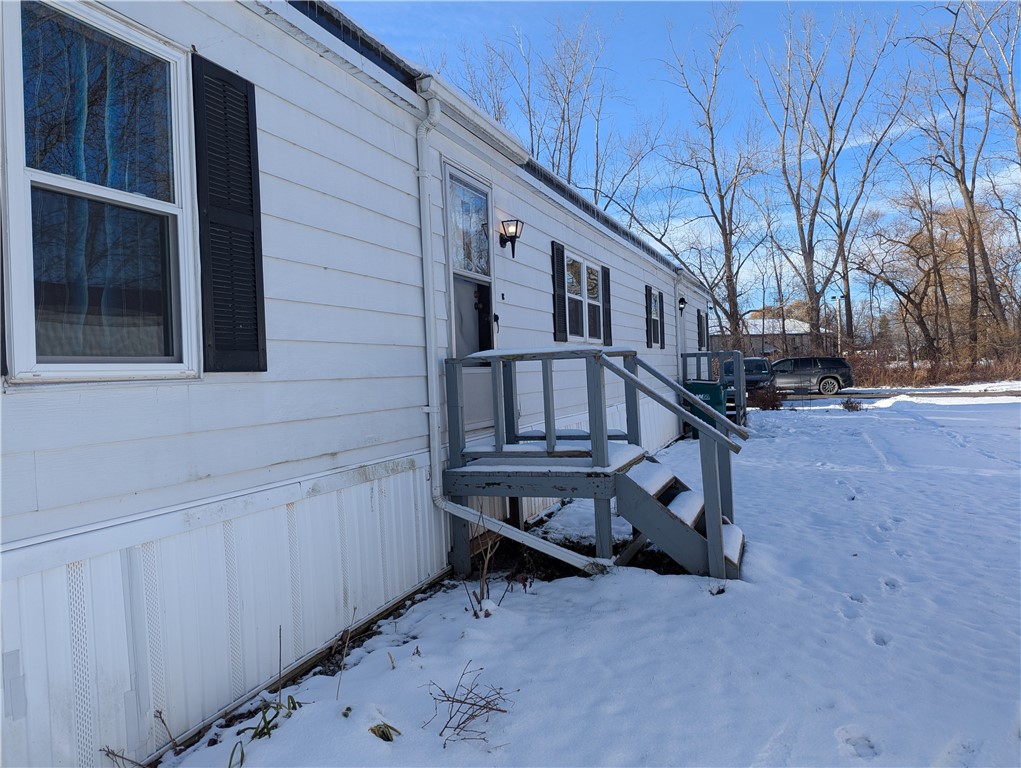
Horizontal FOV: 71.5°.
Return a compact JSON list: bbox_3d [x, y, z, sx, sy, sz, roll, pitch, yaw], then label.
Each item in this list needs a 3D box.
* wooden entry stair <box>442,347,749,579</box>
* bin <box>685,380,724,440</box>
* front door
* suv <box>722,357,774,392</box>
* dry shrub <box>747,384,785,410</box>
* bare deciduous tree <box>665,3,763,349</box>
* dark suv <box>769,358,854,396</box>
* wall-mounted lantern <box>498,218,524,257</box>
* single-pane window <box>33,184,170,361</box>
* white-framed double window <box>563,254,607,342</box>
[{"bbox_3d":[0.702,0.491,5.219,2.000,1.490,1.270,-2,0,22],"label":"wooden entry stair"},{"bbox_3d":[3.830,0.483,13.711,0.750,1.090,0.650,-2,0,22],"label":"bin"},{"bbox_3d":[-0.268,-0.609,5.571,0.060,1.947,0.802,-2,0,22],"label":"front door"},{"bbox_3d":[9.839,-0.143,29.200,1.910,1.740,4.750,-2,0,22],"label":"suv"},{"bbox_3d":[7.944,0.402,22.122,1.250,0.820,1.300,-2,0,22],"label":"dry shrub"},{"bbox_3d":[12.203,-10.738,40.999,5.800,22.689,5.800,-2,0,22],"label":"bare deciduous tree"},{"bbox_3d":[13.661,-0.313,33.900,5.050,1.760,1.980,-2,0,22],"label":"dark suv"},{"bbox_3d":[0.013,-1.248,6.118,0.180,0.320,0.145,-2,0,22],"label":"wall-mounted lantern"},{"bbox_3d":[-1.493,-0.381,2.648,0.045,0.602,0.578,-2,0,22],"label":"single-pane window"},{"bbox_3d":[0.900,-0.991,8.463,0.070,0.979,1.487,-2,0,22],"label":"white-framed double window"}]

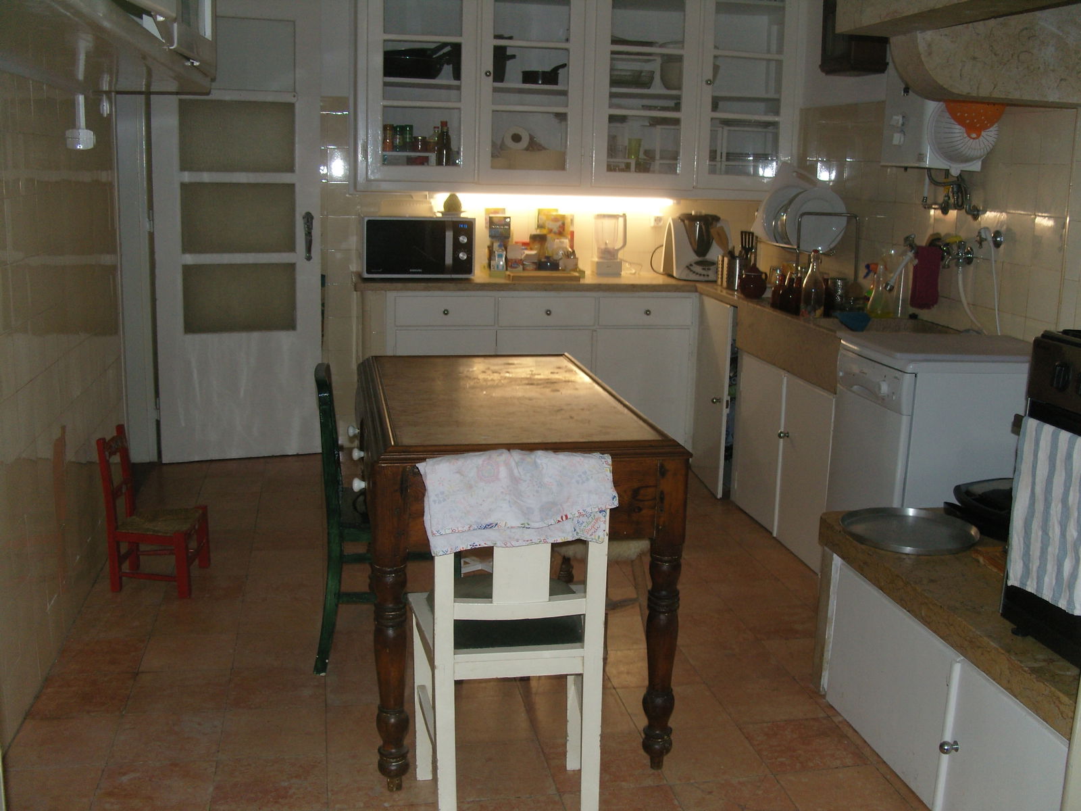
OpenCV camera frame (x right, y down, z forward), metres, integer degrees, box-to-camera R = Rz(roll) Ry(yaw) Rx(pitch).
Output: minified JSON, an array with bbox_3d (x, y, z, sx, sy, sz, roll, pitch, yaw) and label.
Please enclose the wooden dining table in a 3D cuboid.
[{"bbox_3d":[-0.117,0.338,3.084,0.671,0.780,1.156,-1,12,-10],"label":"wooden dining table"}]

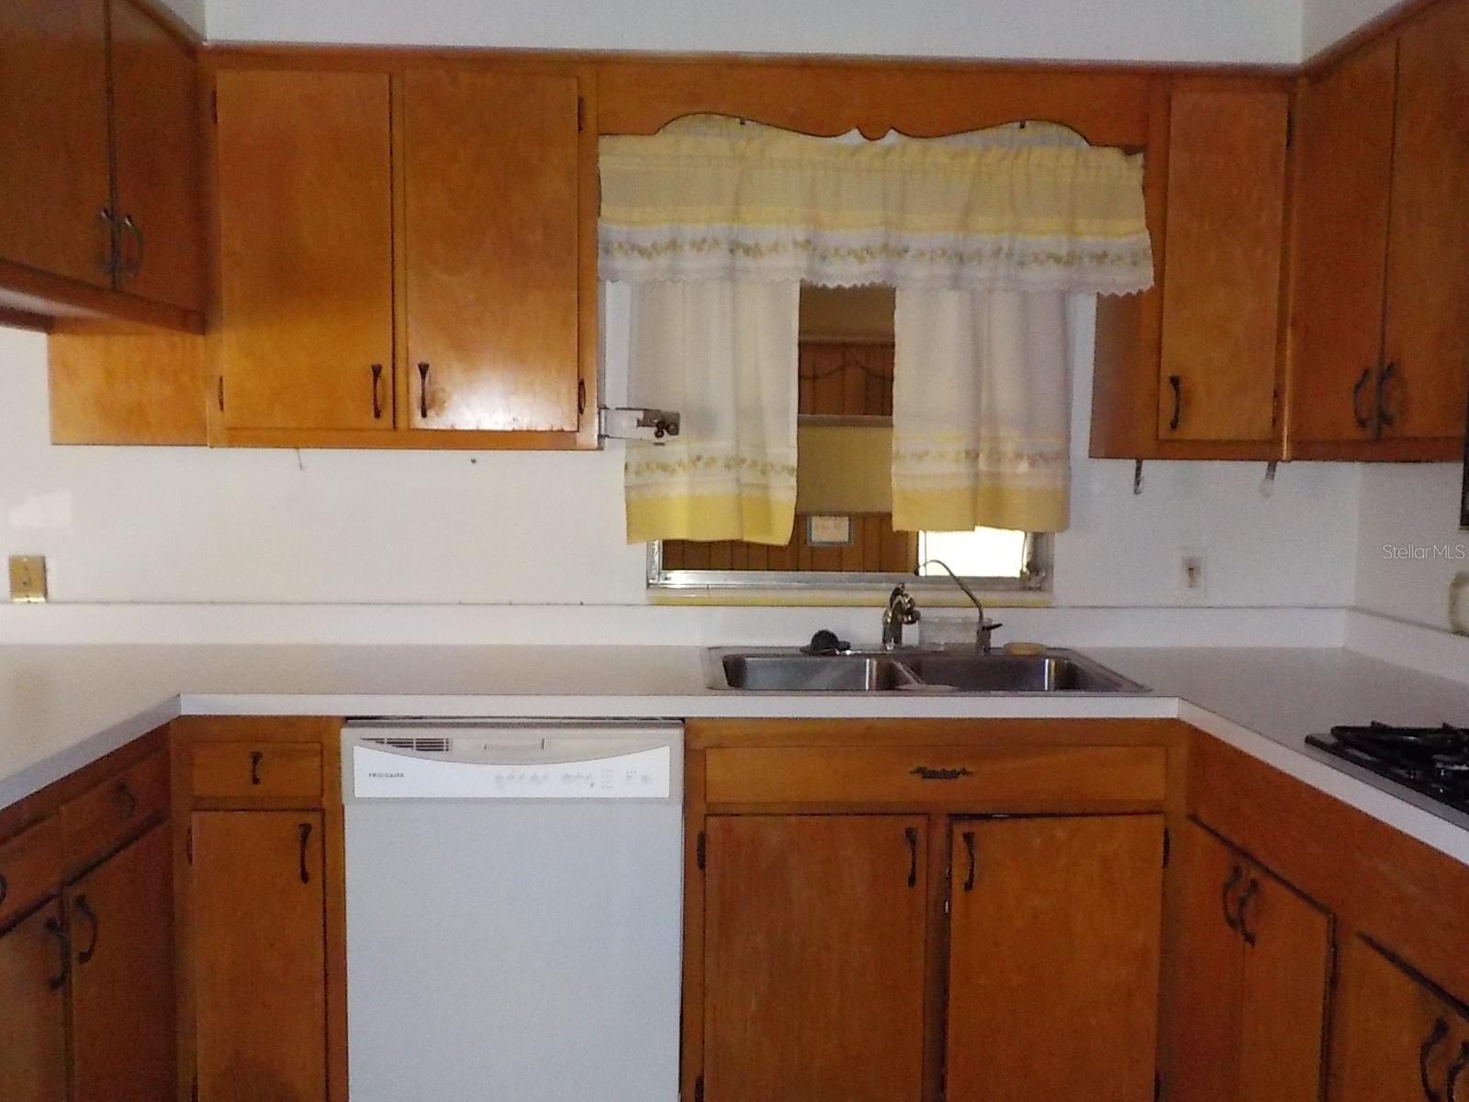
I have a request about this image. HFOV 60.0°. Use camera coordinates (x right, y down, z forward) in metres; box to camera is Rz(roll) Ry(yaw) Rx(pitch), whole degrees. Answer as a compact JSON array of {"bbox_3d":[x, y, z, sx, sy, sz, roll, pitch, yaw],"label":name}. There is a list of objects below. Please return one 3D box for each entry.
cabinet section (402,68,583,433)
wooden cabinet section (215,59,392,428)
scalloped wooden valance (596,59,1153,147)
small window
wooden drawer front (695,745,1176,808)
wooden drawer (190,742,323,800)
[{"bbox_3d":[-0.470,-0.579,2.487,0.339,0.691,0.030,0,4,-3],"label":"cabinet section"},{"bbox_3d":[-0.830,-0.578,2.470,0.334,0.689,0.030,0,4,-3],"label":"wooden cabinet section"},{"bbox_3d":[0.279,-0.881,2.513,1.099,0.147,0.030,0,4,-3],"label":"scalloped wooden valance"},{"bbox_3d":[0.272,-0.282,2.969,0.941,0.764,0.080,0,4,-3],"label":"small window"},{"bbox_3d":[0.369,0.407,2.330,0.844,0.110,0.030,0,4,-2],"label":"wooden drawer front"},{"bbox_3d":[-0.868,0.382,2.485,0.231,0.104,0.400,0,4,-3],"label":"wooden drawer"}]

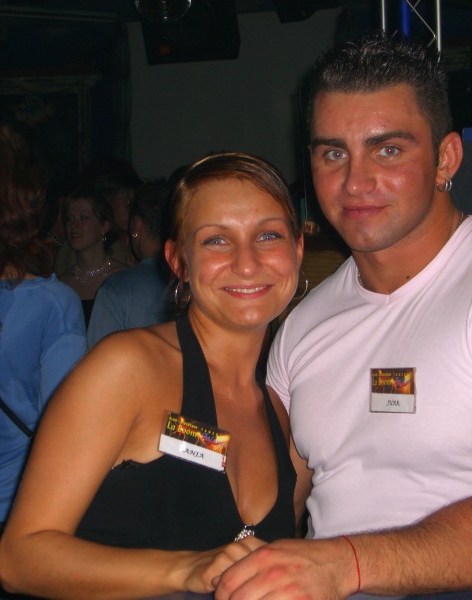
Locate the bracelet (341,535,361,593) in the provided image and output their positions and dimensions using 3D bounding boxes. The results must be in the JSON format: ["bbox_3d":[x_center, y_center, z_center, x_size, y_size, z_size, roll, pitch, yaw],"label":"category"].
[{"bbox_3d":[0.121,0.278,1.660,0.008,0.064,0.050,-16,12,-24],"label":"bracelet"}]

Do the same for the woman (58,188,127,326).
[{"bbox_3d":[-0.475,0.460,5.250,0.470,1.640,0.310,1,3,30],"label":"woman"}]

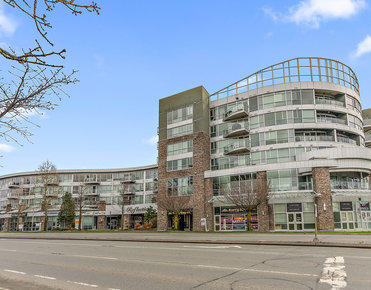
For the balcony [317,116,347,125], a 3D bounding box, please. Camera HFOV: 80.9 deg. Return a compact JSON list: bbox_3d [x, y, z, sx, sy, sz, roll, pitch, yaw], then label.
[{"bbox_3d":[21.100,-3.400,31.500,4.700,1.200,1.400,3,-10,-15],"label":"balcony"}]

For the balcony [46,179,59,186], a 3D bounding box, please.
[{"bbox_3d":[-30.834,8.753,50.500,2.600,1.500,1.400,-2,-11,13],"label":"balcony"}]

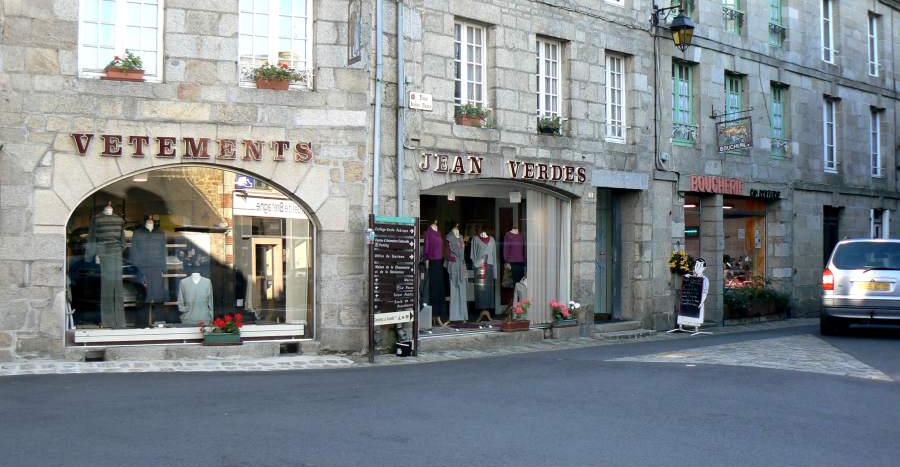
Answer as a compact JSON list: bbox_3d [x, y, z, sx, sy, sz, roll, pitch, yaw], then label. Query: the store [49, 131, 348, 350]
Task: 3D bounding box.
[{"bbox_3d":[-3.551,0.126,14.290,4.050,3.080,0.600,0,-1,-20],"label":"store"}]

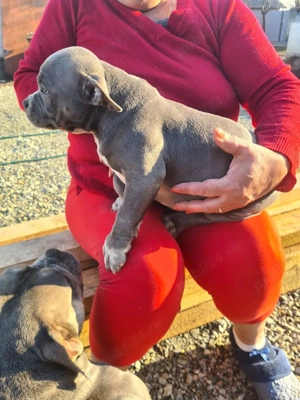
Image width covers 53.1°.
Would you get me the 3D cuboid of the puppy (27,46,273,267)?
[{"bbox_3d":[0.012,-0.072,0.560,0.472,0.336,0.190,1,28,-15],"label":"puppy"}]

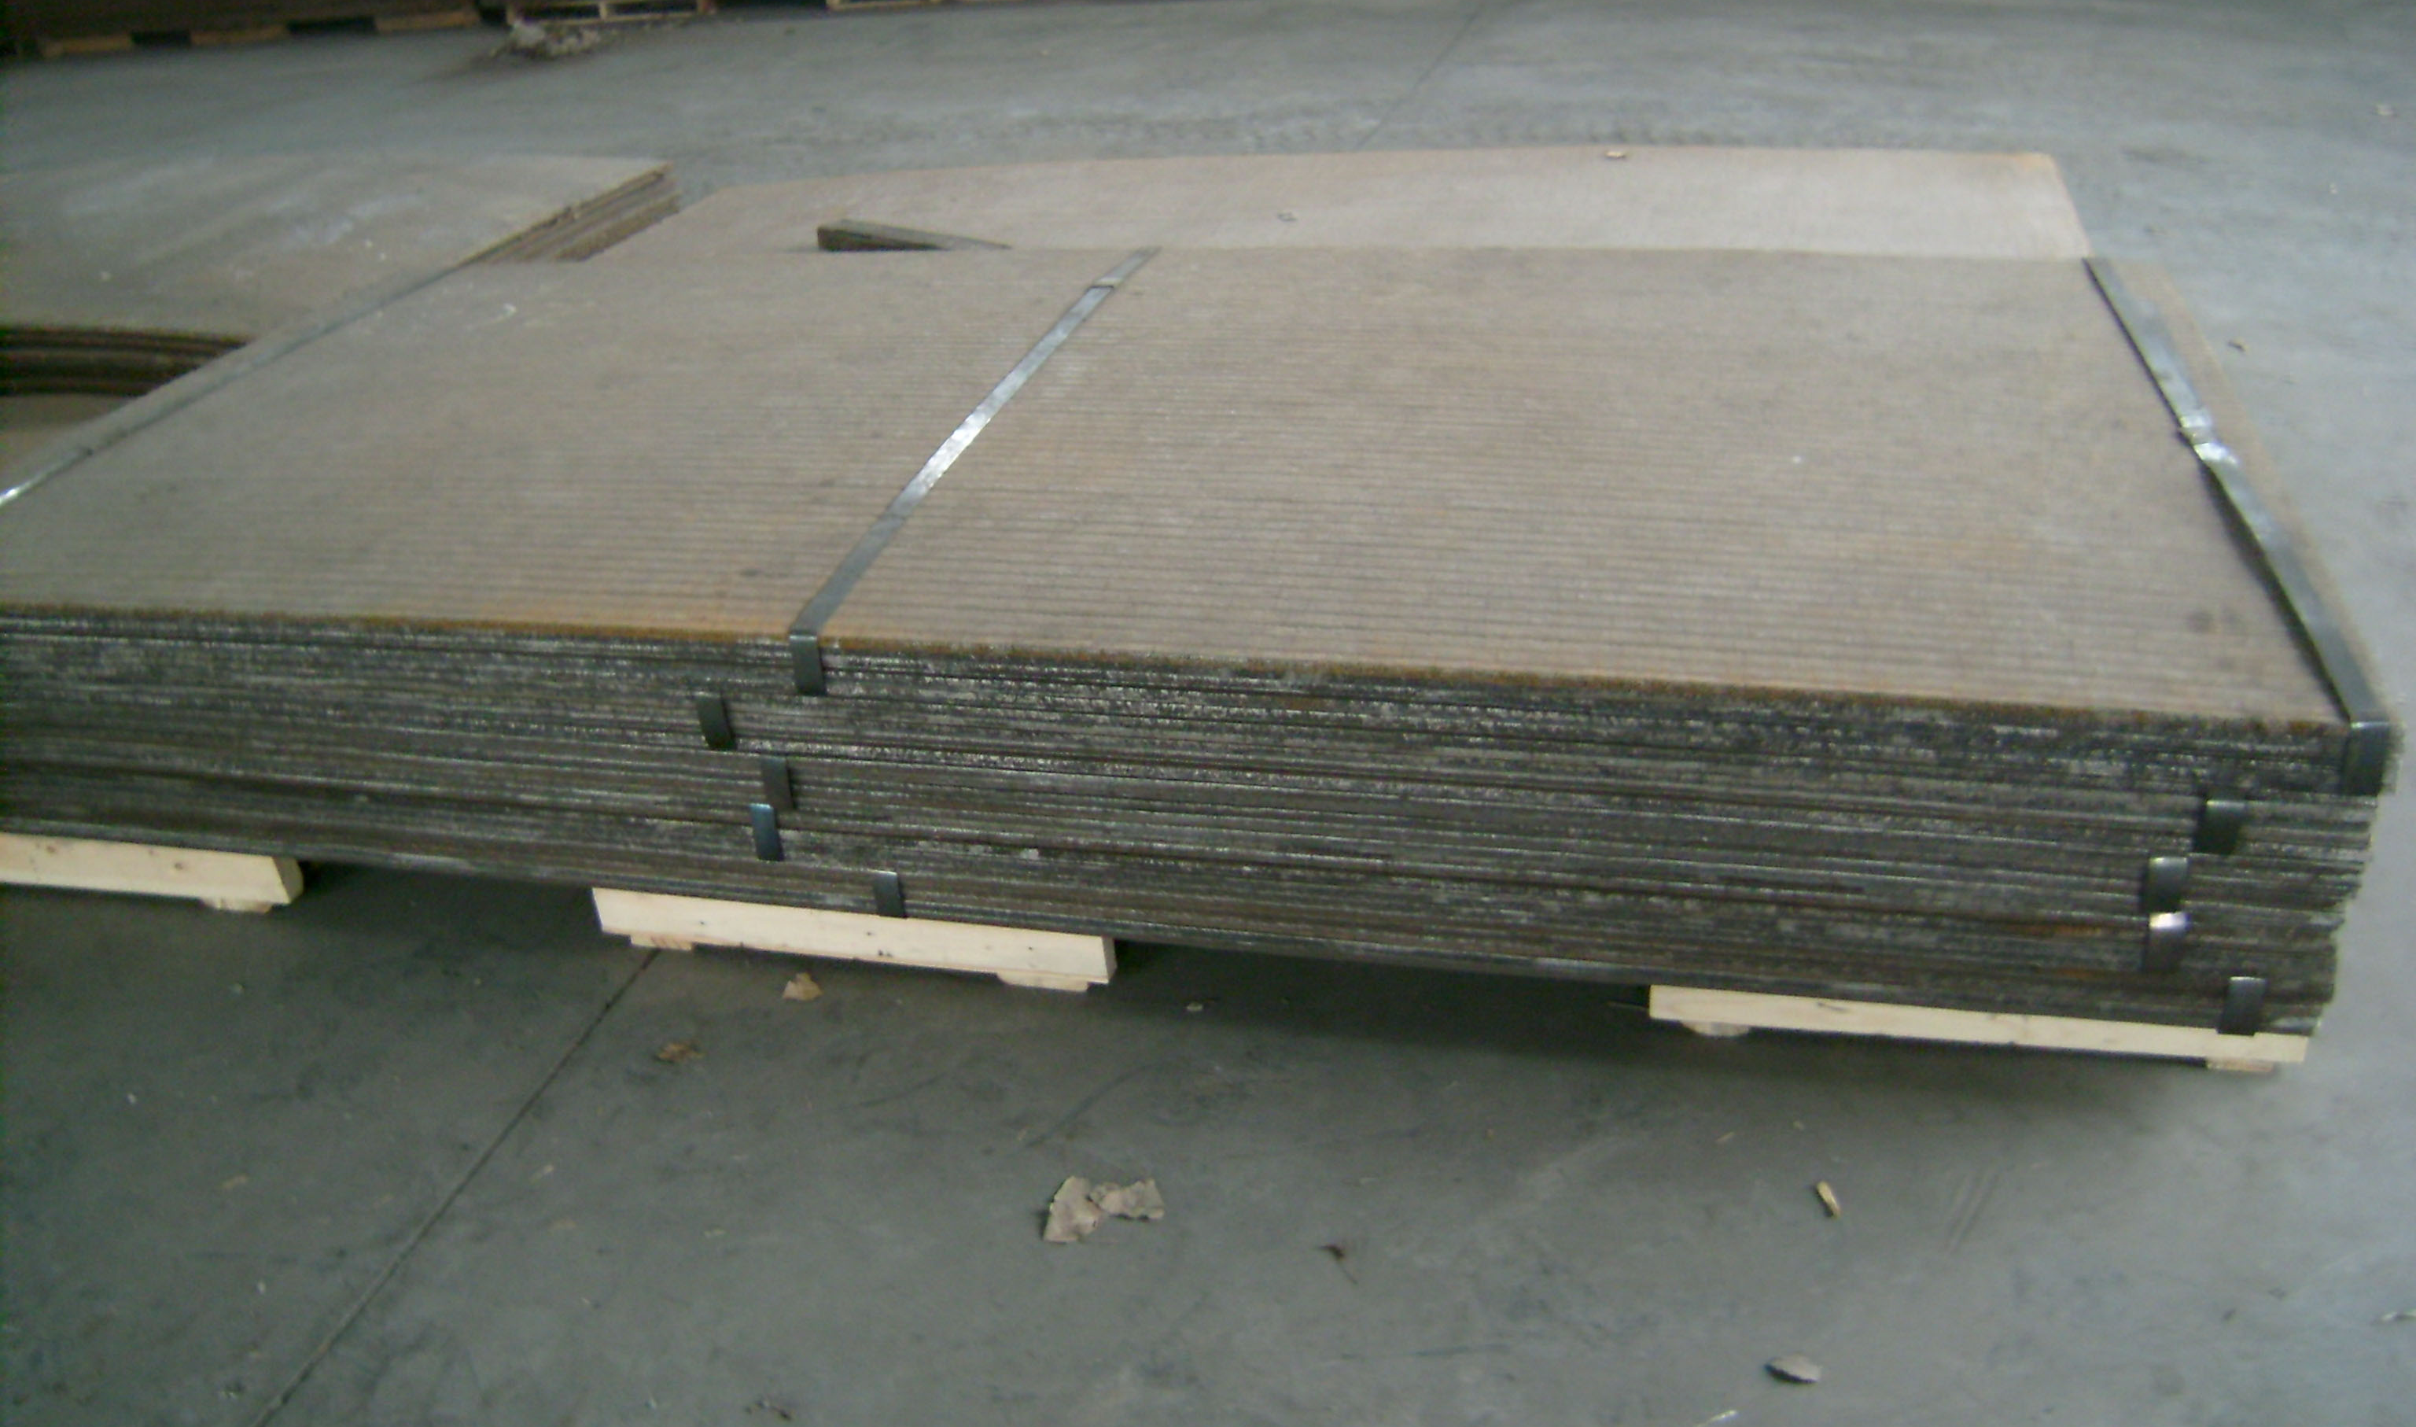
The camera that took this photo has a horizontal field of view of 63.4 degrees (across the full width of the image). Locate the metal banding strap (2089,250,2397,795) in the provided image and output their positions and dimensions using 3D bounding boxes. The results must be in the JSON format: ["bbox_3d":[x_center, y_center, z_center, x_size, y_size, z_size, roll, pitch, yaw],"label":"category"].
[{"bbox_3d":[1.210,-0.311,2.397,0.033,0.080,1.431,2,30,13],"label":"metal banding strap"}]

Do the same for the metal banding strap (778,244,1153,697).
[{"bbox_3d":[-0.280,-0.409,2.790,0.033,0.080,1.445,3,30,14],"label":"metal banding strap"}]

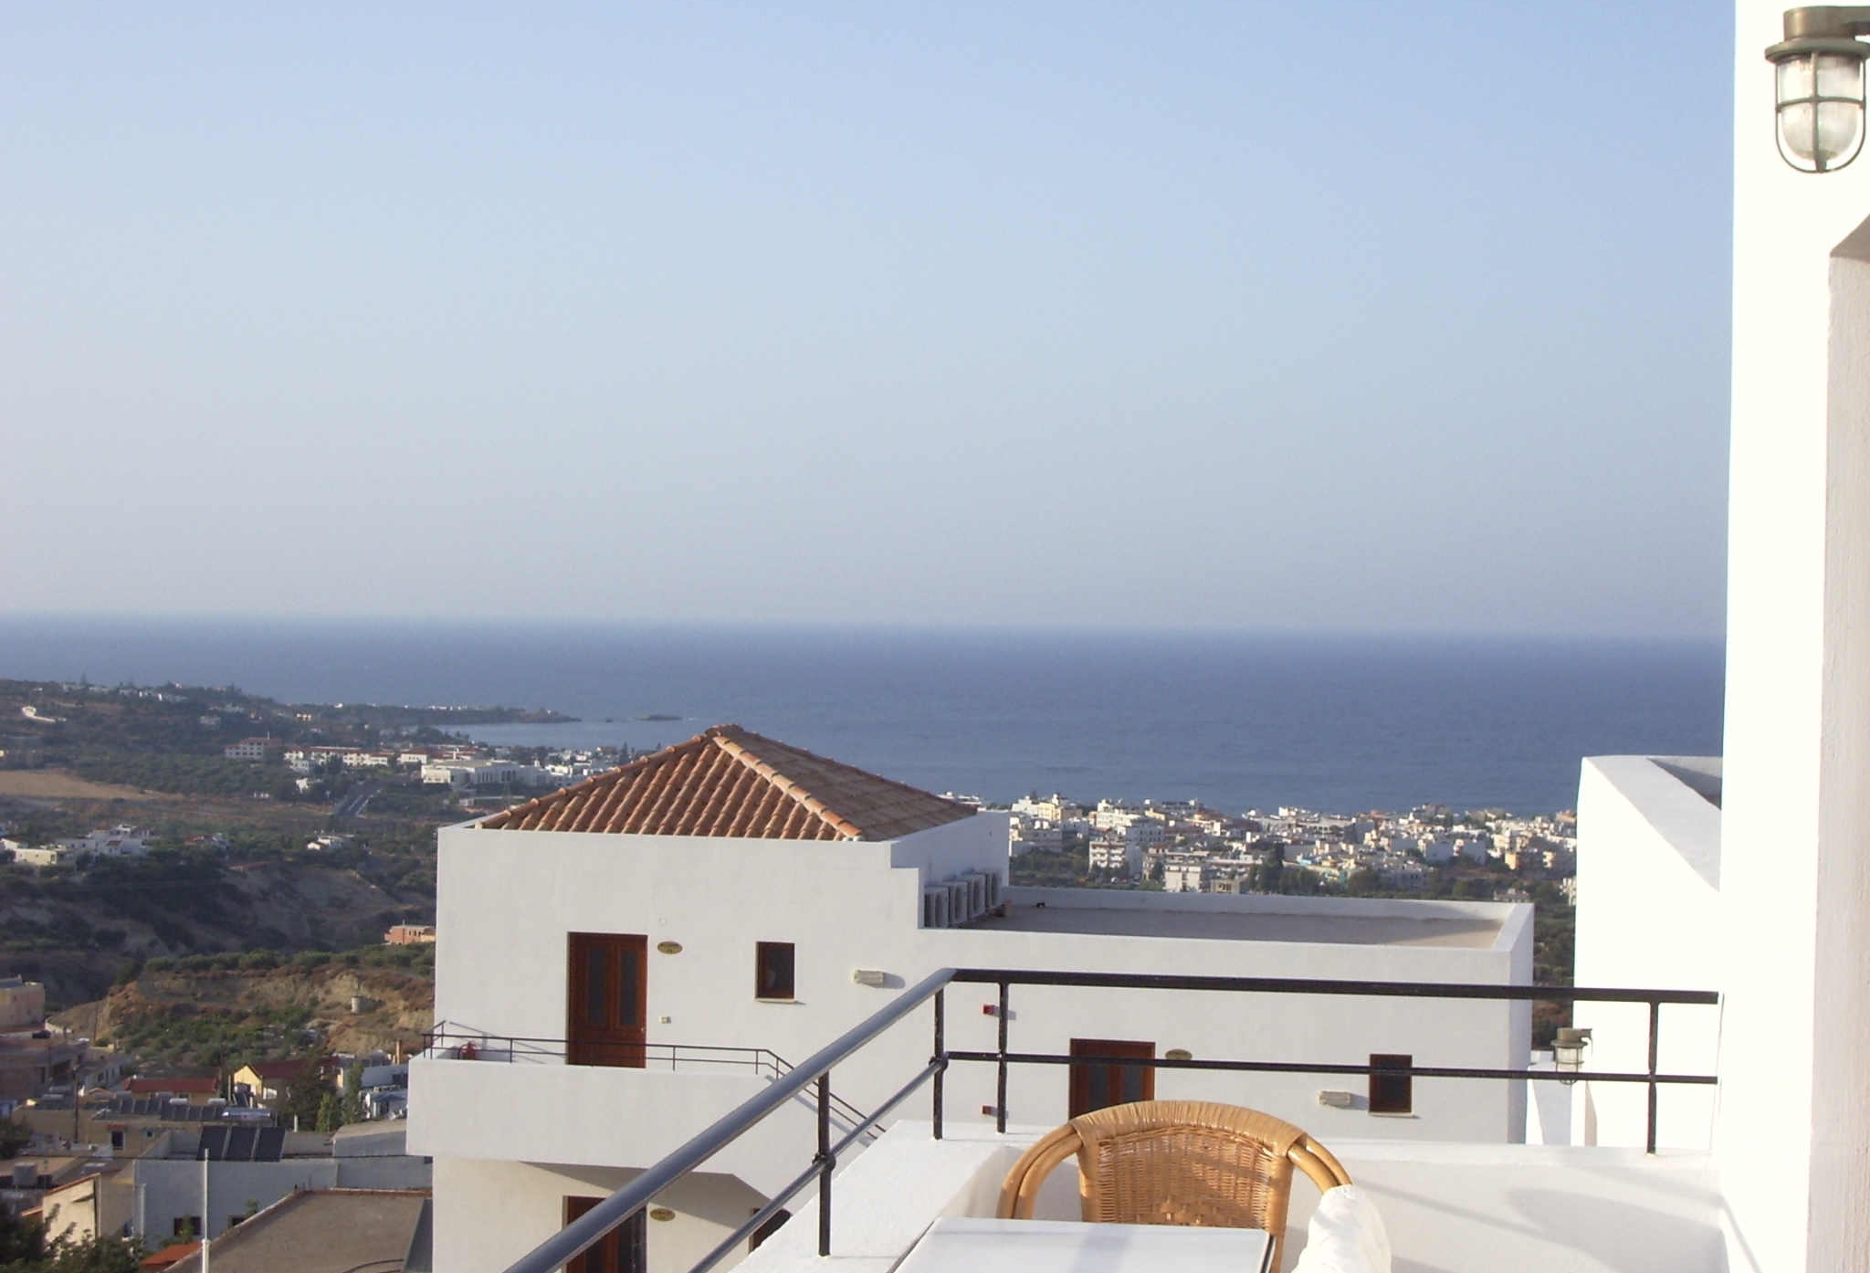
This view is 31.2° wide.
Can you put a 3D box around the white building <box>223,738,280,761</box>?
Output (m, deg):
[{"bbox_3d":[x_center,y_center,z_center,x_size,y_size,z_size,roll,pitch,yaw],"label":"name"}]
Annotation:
[{"bbox_3d":[-405.641,66.755,1985.000,31.000,11.500,15.000,1,0,-13],"label":"white building"}]

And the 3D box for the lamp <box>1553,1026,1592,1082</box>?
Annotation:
[{"bbox_3d":[2.453,1.615,12.900,0.155,0.205,0.138,1,0,9],"label":"lamp"}]

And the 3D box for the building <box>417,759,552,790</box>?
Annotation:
[{"bbox_3d":[-239.307,73.393,1790.000,60.000,13.500,36.000,1,1,-30],"label":"building"}]

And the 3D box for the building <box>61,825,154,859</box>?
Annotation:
[{"bbox_3d":[-277.987,68.699,1125.000,29.500,9.800,15.000,1,0,-16],"label":"building"}]

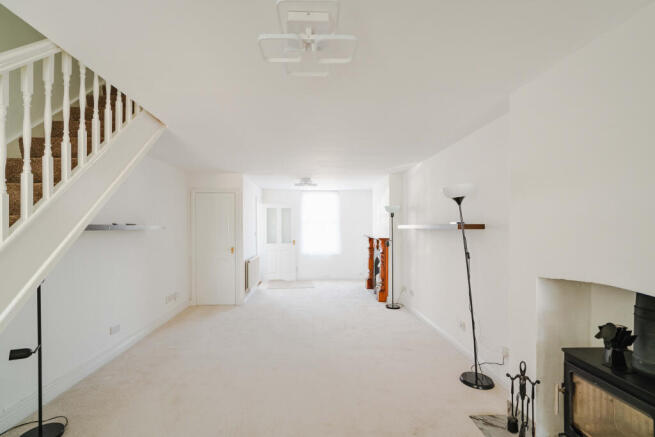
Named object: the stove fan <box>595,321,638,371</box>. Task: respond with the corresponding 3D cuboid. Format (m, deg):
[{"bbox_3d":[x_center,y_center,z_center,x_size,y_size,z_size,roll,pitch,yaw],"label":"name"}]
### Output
[{"bbox_3d":[1.450,0.638,1.465,0.110,0.230,0.170,0,-1,-7],"label":"stove fan"}]

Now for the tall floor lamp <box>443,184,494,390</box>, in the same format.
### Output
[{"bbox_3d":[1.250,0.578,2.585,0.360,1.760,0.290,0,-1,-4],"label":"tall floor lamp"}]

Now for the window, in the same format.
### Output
[{"bbox_3d":[-0.178,0.127,7.420,1.000,1.580,0.120,0,-1,-4],"label":"window"}]

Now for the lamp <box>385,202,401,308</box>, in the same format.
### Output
[{"bbox_3d":[1.122,0.645,5.000,0.270,1.755,0.270,0,-1,-4],"label":"lamp"}]

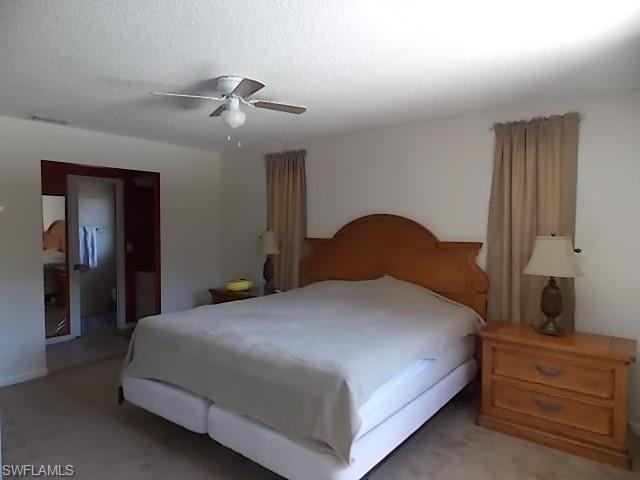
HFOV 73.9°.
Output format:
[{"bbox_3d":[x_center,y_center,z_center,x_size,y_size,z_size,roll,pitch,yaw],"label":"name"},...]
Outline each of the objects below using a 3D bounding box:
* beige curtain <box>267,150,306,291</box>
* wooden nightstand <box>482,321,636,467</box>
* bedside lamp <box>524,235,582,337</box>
[{"bbox_3d":[-0.393,0.088,4.919,0.610,2.175,0.120,2,3,38],"label":"beige curtain"},{"bbox_3d":[1.658,1.030,3.021,0.937,0.700,0.450,2,3,38],"label":"wooden nightstand"},{"bbox_3d":[1.669,0.316,3.069,0.370,0.724,0.300,2,3,38],"label":"bedside lamp"}]

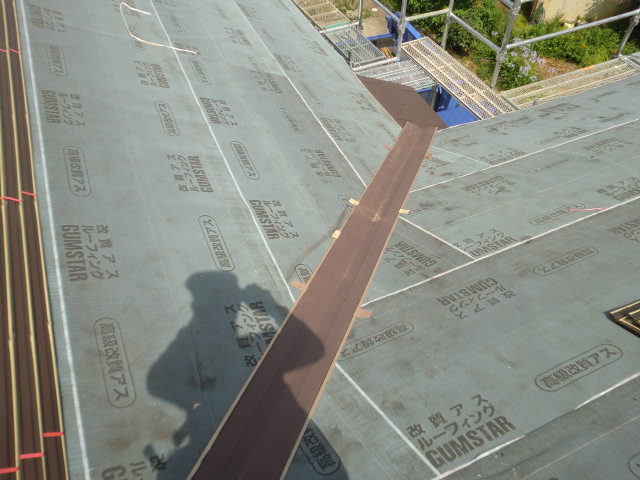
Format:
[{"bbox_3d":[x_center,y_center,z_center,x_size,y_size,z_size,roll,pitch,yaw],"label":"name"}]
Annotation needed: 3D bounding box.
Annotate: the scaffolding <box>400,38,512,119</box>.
[{"bbox_3d":[1.445,-1.691,5.098,0.400,0.055,1.760,-19,52,-14],"label":"scaffolding"}]

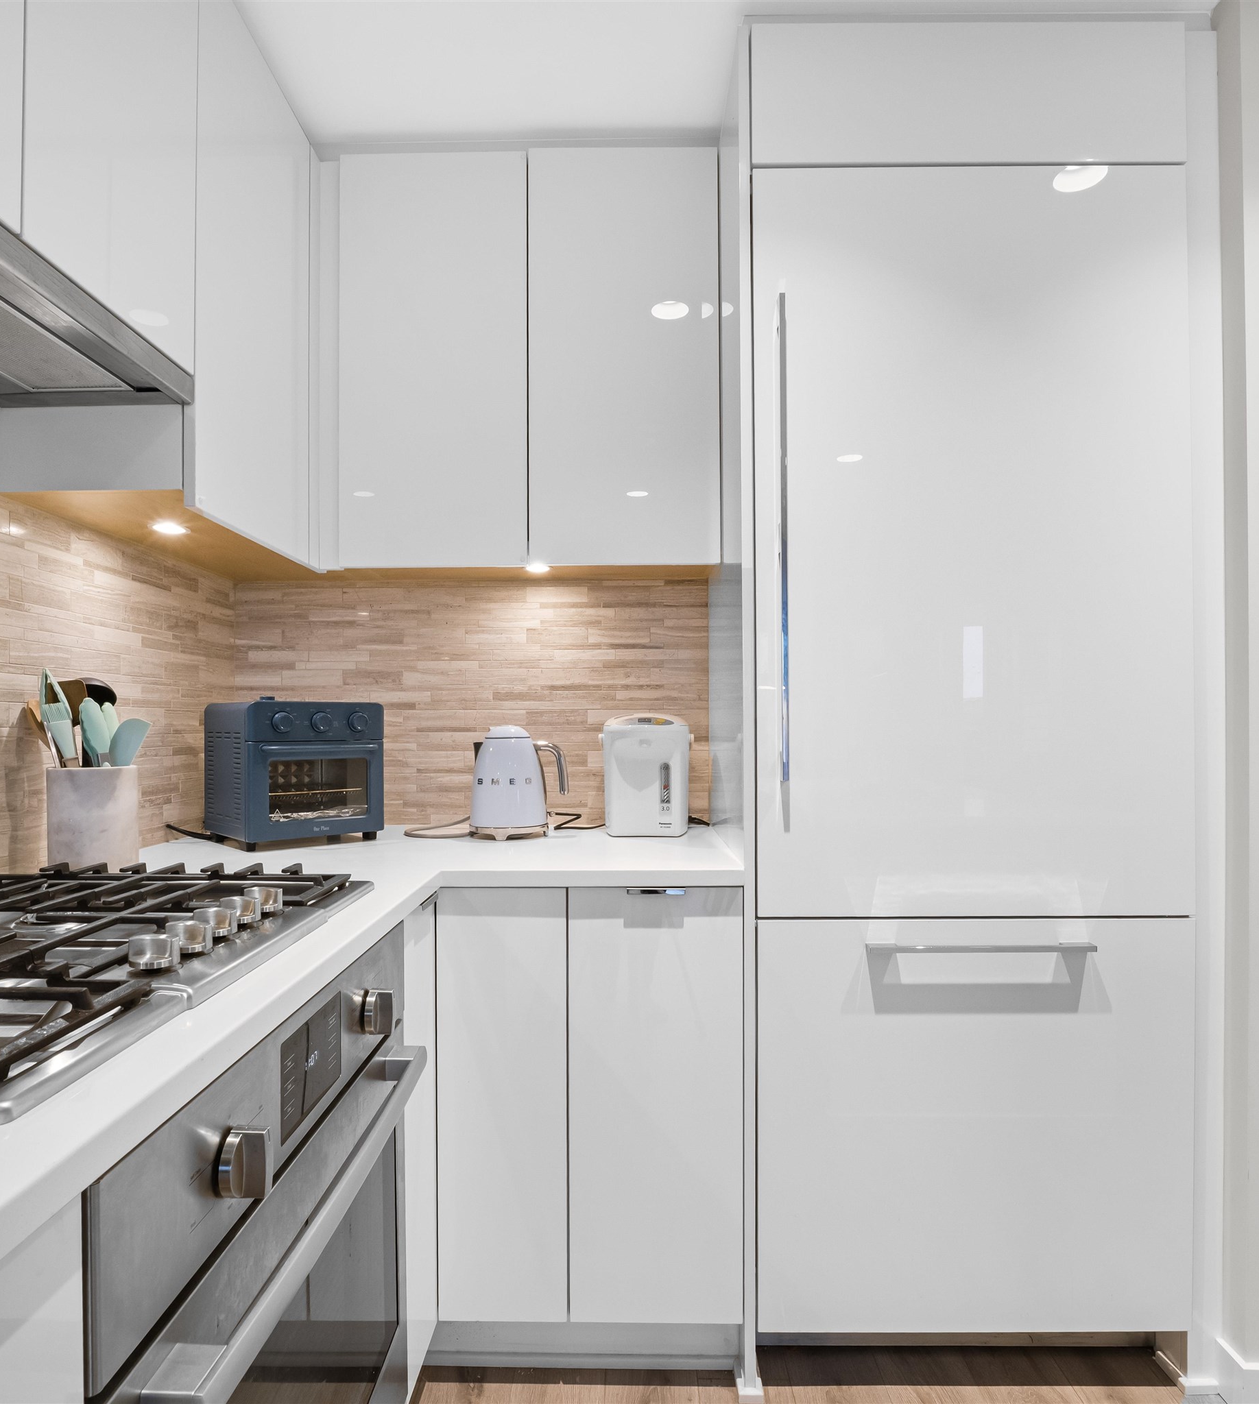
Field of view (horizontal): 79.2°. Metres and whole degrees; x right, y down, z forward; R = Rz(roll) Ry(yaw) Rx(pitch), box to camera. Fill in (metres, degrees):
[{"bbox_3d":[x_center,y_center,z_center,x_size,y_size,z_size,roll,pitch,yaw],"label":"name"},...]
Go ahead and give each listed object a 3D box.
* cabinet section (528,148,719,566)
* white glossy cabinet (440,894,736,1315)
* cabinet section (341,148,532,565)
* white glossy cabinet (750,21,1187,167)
[{"bbox_3d":[-0.012,-0.737,1.784,0.408,0.897,0.310,0,-1,0],"label":"cabinet section"},{"bbox_3d":[-0.070,0.722,1.635,0.550,0.780,0.560,0,0,0],"label":"white glossy cabinet"},{"bbox_3d":[-0.422,-0.732,1.787,0.408,0.893,0.310,0,-1,0],"label":"cabinet section"},{"bbox_3d":[0.600,-1.077,1.625,0.770,0.255,0.560,0,0,0],"label":"white glossy cabinet"}]

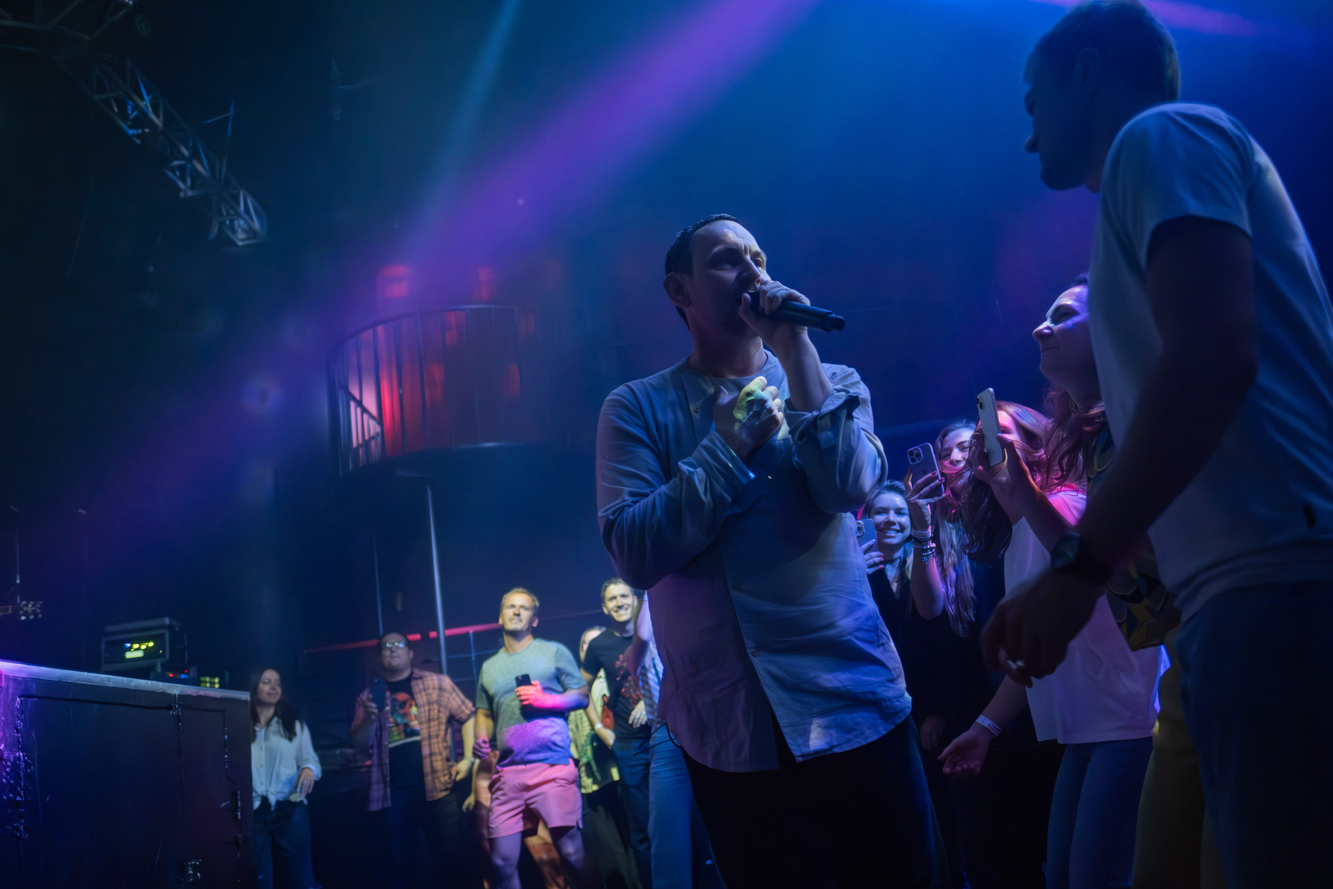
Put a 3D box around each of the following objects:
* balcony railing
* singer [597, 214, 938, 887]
[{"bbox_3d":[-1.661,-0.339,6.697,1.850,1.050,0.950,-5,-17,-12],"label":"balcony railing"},{"bbox_3d":[0.189,0.408,1.346,0.540,1.780,0.460,-9,-17,1],"label":"singer"}]

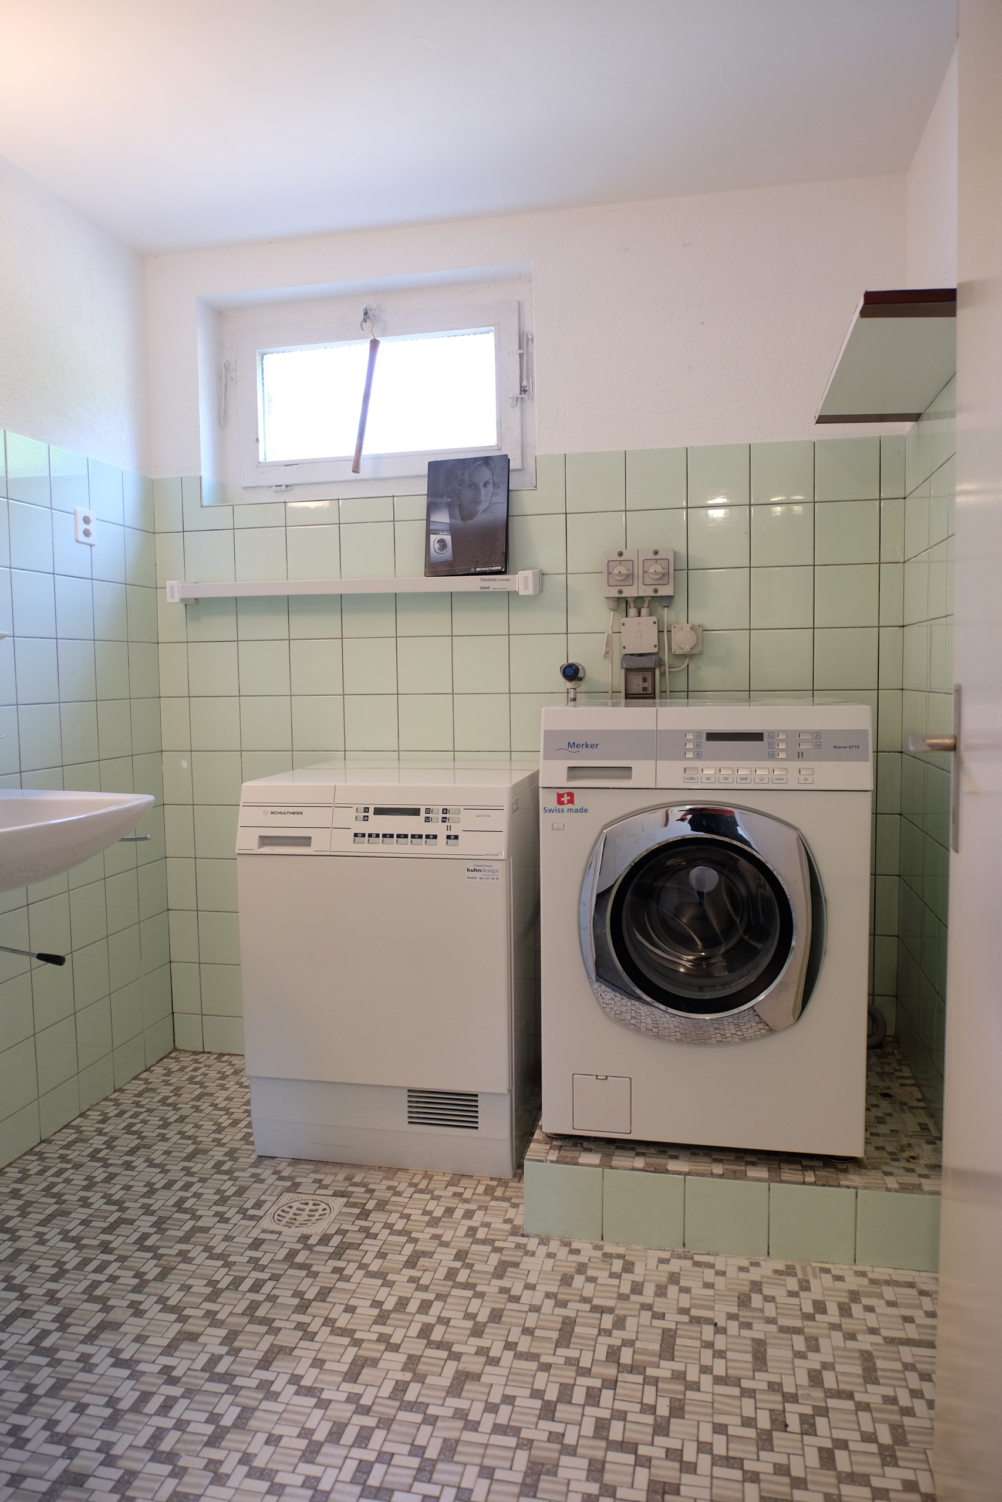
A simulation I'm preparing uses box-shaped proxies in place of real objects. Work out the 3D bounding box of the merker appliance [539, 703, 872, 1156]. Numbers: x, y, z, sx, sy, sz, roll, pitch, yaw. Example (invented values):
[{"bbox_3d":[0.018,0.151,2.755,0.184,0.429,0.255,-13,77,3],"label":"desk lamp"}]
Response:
[{"bbox_3d":[0.428,0.326,2.146,0.600,0.855,0.627,0,5,12],"label":"merker appliance"}]

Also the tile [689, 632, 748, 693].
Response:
[{"bbox_3d":[0.536,-0.223,2.475,0.148,0.148,0.008,0,5,11],"label":"tile"}]

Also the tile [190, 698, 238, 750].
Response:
[{"bbox_3d":[-0.784,-0.075,2.756,0.148,0.148,0.008,0,5,11],"label":"tile"}]

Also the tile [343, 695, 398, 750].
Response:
[{"bbox_3d":[-0.344,-0.074,2.684,0.149,0.149,0.008,0,5,12],"label":"tile"}]

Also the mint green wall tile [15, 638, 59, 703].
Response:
[{"bbox_3d":[-1.060,-0.183,2.284,0.010,0.149,0.149,0,4,11],"label":"mint green wall tile"}]

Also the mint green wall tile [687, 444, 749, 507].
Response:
[{"bbox_3d":[0.531,-0.670,2.442,0.148,0.148,0.010,0,5,11],"label":"mint green wall tile"}]

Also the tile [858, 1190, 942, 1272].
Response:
[{"bbox_3d":[0.709,0.851,1.779,0.149,0.140,0.008,0,5,12],"label":"tile"}]

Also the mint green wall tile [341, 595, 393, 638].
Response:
[{"bbox_3d":[-0.346,-0.372,2.643,0.150,0.150,0.010,0,5,12],"label":"mint green wall tile"}]

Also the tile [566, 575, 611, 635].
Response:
[{"bbox_3d":[0.246,-0.379,2.575,0.150,0.150,0.010,0,4,12],"label":"tile"}]

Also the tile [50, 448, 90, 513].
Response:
[{"bbox_3d":[-1.030,-0.639,2.378,0.008,0.143,0.148,0,5,11],"label":"tile"}]

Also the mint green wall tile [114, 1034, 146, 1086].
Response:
[{"bbox_3d":[-0.982,0.818,2.646,0.010,0.102,0.147,0,5,11],"label":"mint green wall tile"}]

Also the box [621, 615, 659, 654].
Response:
[{"bbox_3d":[0.346,-0.285,2.483,0.089,0.087,0.045,0,5,11],"label":"box"}]

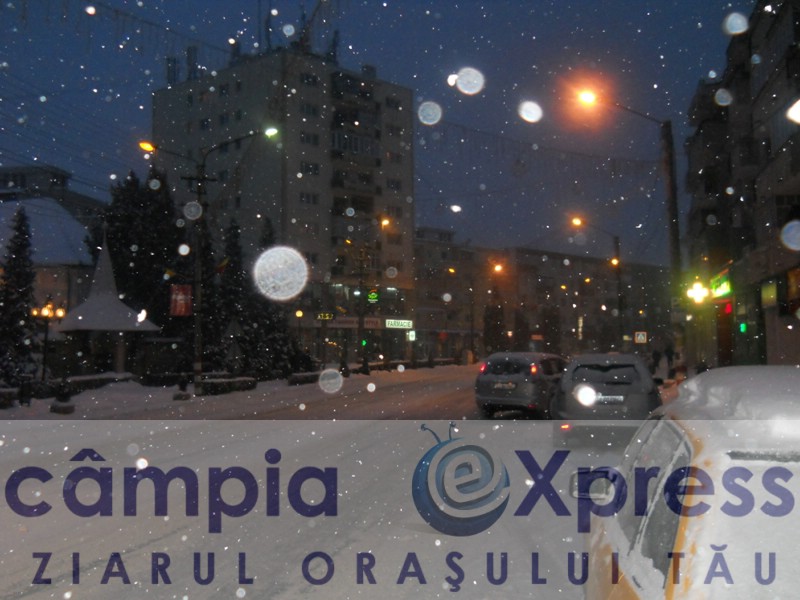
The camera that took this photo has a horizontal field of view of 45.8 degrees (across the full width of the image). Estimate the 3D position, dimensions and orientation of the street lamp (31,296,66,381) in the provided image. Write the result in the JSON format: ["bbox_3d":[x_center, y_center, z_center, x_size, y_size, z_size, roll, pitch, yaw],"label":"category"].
[{"bbox_3d":[-15.582,1.892,41.958,1.400,4.000,1.400,1,-3,-20],"label":"street lamp"}]

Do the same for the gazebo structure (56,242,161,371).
[{"bbox_3d":[-15.182,0.485,49.542,4.800,7.600,4.800,1,-3,-17],"label":"gazebo structure"}]

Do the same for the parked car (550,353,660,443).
[{"bbox_3d":[3.930,1.784,17.941,1.810,1.620,4.400,0,-2,13],"label":"parked car"}]

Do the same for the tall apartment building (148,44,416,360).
[{"bbox_3d":[-12.370,-7.582,100.221,21.380,29.000,17.480,-3,-4,43],"label":"tall apartment building"}]

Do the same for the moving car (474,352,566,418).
[{"bbox_3d":[3.565,2.223,25.972,1.820,1.670,4.470,-1,-3,23],"label":"moving car"}]

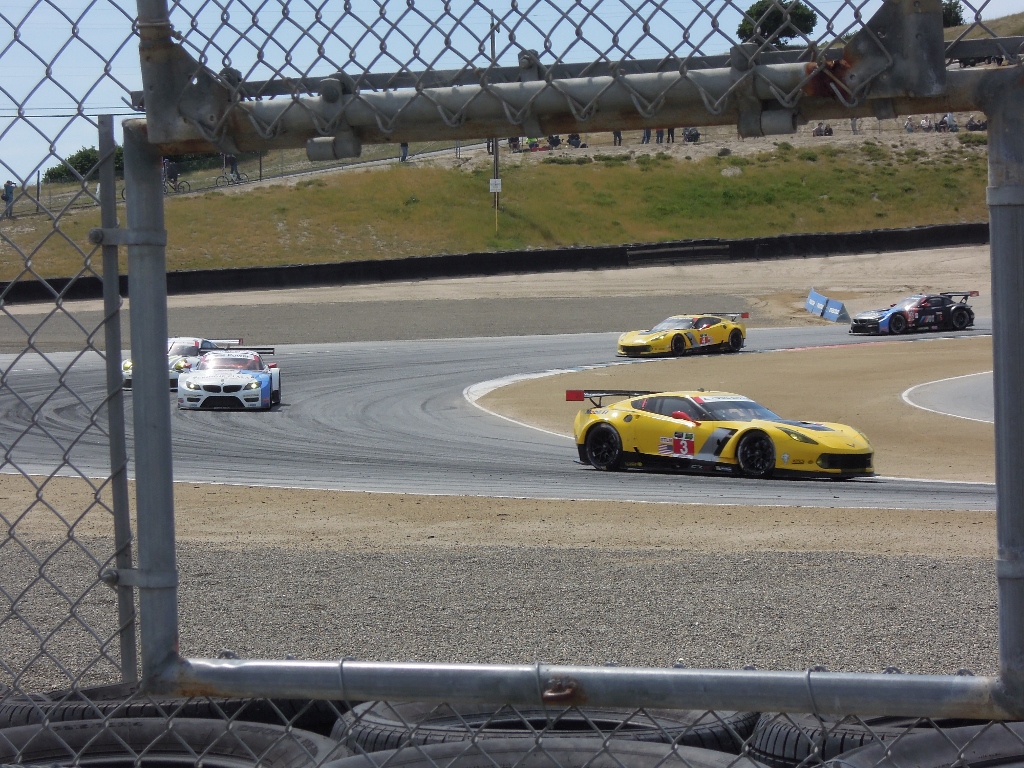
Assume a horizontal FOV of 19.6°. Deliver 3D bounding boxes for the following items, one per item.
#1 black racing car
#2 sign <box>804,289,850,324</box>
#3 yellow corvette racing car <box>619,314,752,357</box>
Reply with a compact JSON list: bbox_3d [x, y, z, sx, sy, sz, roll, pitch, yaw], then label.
[{"bbox_3d":[13.436,-2.397,99.255,4.330,1.240,2.000,-4,4,-27],"label":"black racing car"},{"bbox_3d":[11.579,-2.867,108.674,0.600,0.720,2.900,-2,12,-19],"label":"sign"},{"bbox_3d":[5.186,-1.532,90.785,2.040,1.160,4.490,2,5,43],"label":"yellow corvette racing car"}]

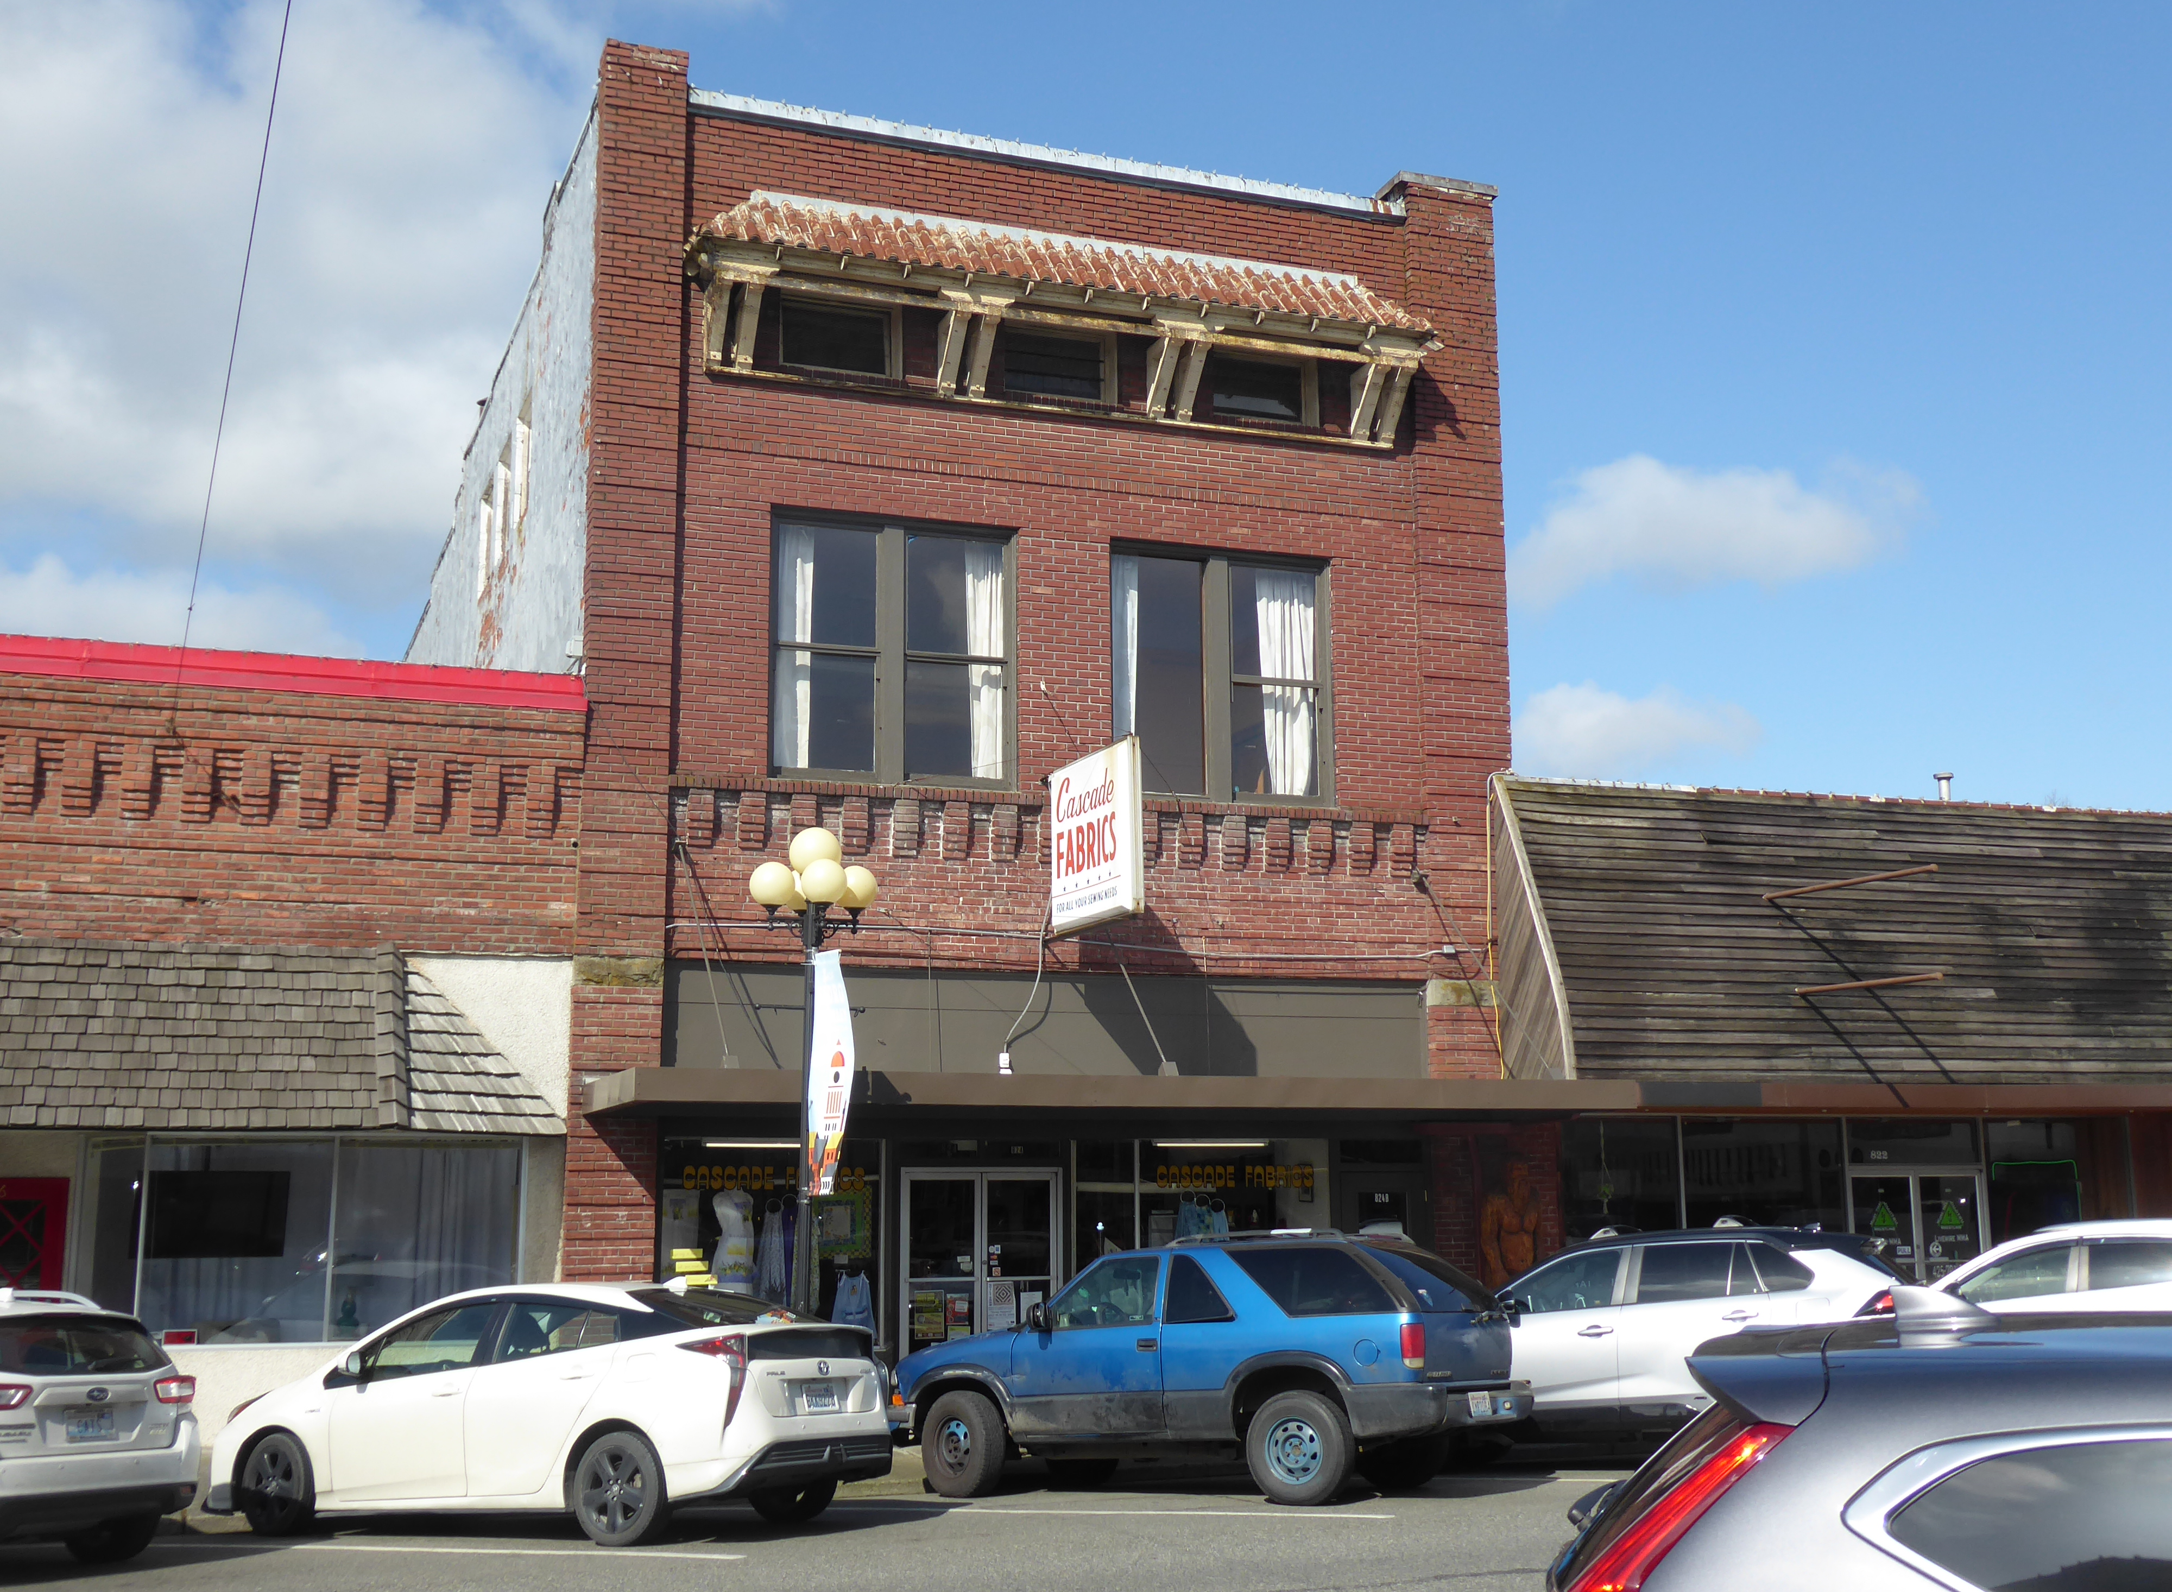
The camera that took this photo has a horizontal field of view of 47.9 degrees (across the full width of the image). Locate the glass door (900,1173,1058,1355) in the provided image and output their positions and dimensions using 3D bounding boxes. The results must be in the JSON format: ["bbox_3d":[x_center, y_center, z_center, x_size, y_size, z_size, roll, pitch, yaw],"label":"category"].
[{"bbox_3d":[-0.921,4.341,21.817,1.518,2.017,0.100,3,-9,-21],"label":"glass door"}]

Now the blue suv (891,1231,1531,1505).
[{"bbox_3d":[0.755,3.940,16.929,4.450,1.700,1.760,-7,-12,28],"label":"blue suv"}]

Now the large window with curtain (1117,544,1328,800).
[{"bbox_3d":[1.279,-1.151,22.508,2.257,2.300,0.150,3,-9,-21],"label":"large window with curtain"}]

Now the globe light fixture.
[{"bbox_3d":[-2.003,2.551,17.946,0.950,4.700,0.950,4,-10,-22],"label":"globe light fixture"}]

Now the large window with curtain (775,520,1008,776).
[{"bbox_3d":[-1.705,-1.279,21.566,2.250,2.344,0.200,4,-10,-22],"label":"large window with curtain"}]

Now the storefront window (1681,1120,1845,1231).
[{"bbox_3d":[6.761,4.205,24.264,1.987,1.999,0.100,3,-9,-21],"label":"storefront window"}]

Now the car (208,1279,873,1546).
[{"bbox_3d":[-3.458,3.827,15.315,4.550,1.475,1.790,-8,-14,28],"label":"car"}]

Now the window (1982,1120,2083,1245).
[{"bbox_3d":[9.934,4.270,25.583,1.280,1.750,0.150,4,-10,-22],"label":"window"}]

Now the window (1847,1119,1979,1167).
[{"bbox_3d":[8.476,3.558,25.051,1.712,0.503,0.100,3,-9,-21],"label":"window"}]

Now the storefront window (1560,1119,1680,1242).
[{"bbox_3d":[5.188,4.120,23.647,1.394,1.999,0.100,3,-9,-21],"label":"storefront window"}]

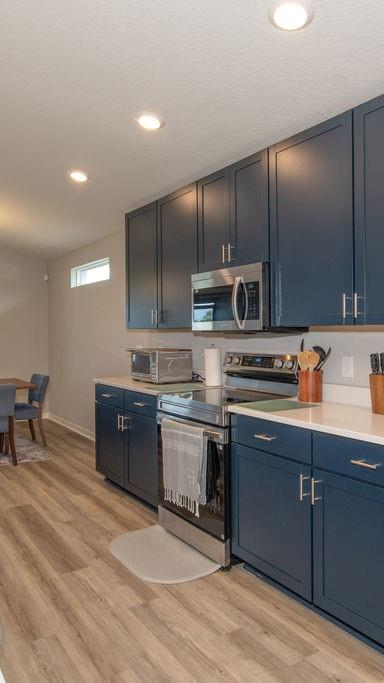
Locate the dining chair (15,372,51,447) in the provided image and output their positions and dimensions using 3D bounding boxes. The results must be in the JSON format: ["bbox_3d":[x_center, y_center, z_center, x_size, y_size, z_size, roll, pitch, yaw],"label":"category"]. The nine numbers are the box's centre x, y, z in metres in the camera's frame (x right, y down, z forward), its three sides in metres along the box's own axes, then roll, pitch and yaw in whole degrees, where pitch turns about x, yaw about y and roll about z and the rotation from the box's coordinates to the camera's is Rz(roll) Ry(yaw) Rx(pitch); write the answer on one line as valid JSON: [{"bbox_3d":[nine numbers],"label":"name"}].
[{"bbox_3d":[-2.023,0.814,5.694,0.600,0.830,0.460,-1,2,-34],"label":"dining chair"}]

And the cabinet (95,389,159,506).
[{"bbox_3d":[-0.270,0.808,4.054,0.645,0.850,1.165,-1,2,-34],"label":"cabinet"}]

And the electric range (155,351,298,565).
[{"bbox_3d":[0.236,0.702,3.211,0.710,1.190,0.757,-1,2,-34],"label":"electric range"}]

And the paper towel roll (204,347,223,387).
[{"bbox_3d":[0.164,0.198,3.704,0.126,0.292,0.126,0,1,0],"label":"paper towel roll"}]

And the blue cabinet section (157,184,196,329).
[{"bbox_3d":[0.015,-0.608,3.682,0.325,1.011,0.553,-1,2,-34],"label":"blue cabinet section"}]

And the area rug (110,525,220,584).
[{"bbox_3d":[-0.212,1.274,2.907,0.460,0.013,0.750,-1,2,-34],"label":"area rug"}]

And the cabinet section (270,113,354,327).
[{"bbox_3d":[0.736,-0.588,2.595,0.325,1.011,0.577,-1,2,-34],"label":"cabinet section"}]

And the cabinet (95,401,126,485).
[{"bbox_3d":[-0.435,0.851,4.272,0.630,0.640,0.590,-1,2,-34],"label":"cabinet"}]

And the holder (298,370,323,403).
[{"bbox_3d":[0.722,0.278,2.982,0.140,0.180,0.140,0,1,0],"label":"holder"}]

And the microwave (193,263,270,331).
[{"bbox_3d":[0.353,-0.264,3.276,0.385,0.423,0.757,-1,2,-34],"label":"microwave"}]

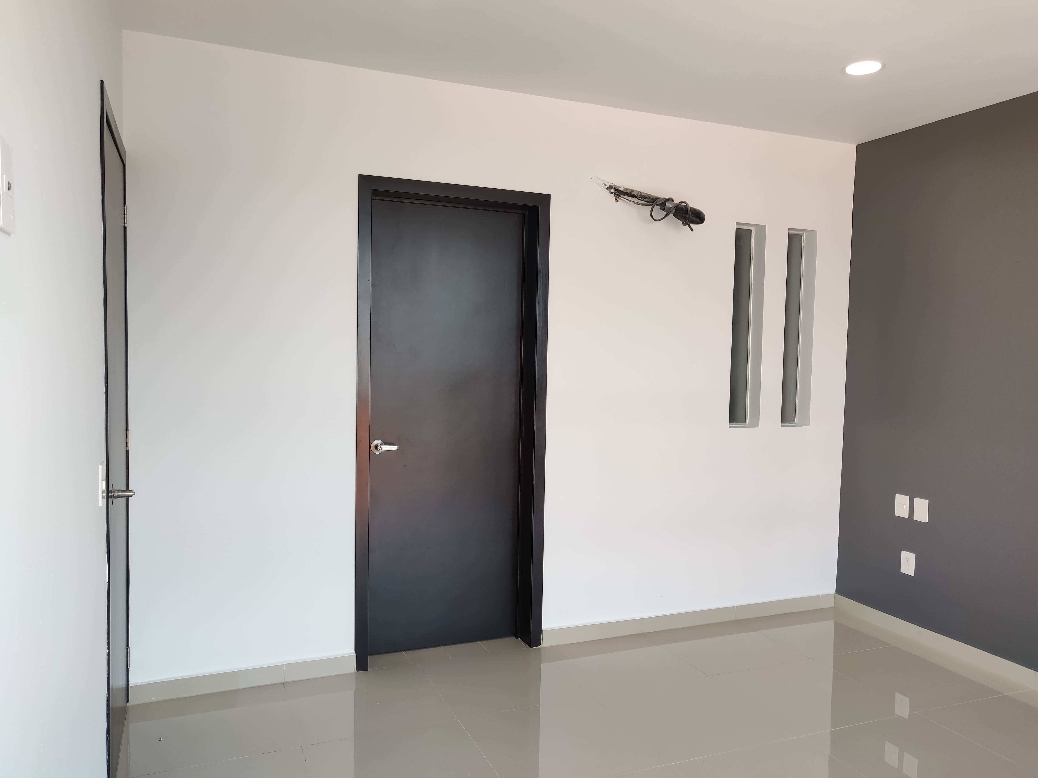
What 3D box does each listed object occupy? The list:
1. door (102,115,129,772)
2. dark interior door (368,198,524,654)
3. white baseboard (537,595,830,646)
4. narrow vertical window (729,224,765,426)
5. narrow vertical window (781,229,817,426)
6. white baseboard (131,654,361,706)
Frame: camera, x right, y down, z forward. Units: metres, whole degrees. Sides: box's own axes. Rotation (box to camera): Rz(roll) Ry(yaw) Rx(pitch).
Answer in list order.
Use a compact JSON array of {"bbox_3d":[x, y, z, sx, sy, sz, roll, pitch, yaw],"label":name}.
[{"bbox_3d":[-1.419,0.226,2.614,0.040,2.143,0.714,0,3,-23],"label":"door"},{"bbox_3d":[-0.351,0.193,3.670,0.777,2.146,0.040,0,3,-23],"label":"dark interior door"},{"bbox_3d":[0.999,1.252,4.104,1.910,0.081,0.015,0,3,-23],"label":"white baseboard"},{"bbox_3d":[1.239,-0.345,4.175,0.208,1.116,0.110,0,3,-23],"label":"narrow vertical window"},{"bbox_3d":[1.575,-0.345,4.316,0.212,1.117,0.110,0,3,-23],"label":"narrow vertical window"},{"bbox_3d":[-1.155,1.235,3.200,0.905,0.079,0.015,0,3,-23],"label":"white baseboard"}]

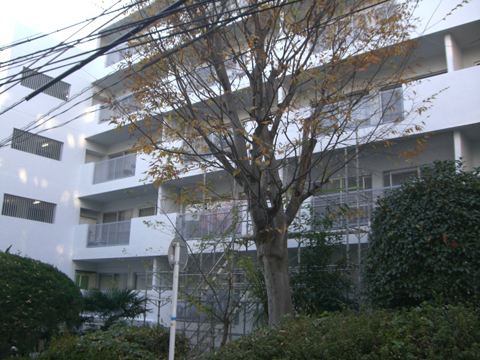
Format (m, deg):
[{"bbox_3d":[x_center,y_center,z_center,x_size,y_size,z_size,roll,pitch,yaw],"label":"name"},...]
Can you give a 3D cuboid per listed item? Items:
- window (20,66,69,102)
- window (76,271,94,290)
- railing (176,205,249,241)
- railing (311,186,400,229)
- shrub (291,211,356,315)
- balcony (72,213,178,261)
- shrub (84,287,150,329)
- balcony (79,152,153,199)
[{"bbox_3d":[-8.416,-4.092,22.820,0.200,0.840,2.230,-10,-18,38],"label":"window"},{"bbox_3d":[-6.800,4.437,22.988,0.120,0.880,1.030,-10,-18,38],"label":"window"},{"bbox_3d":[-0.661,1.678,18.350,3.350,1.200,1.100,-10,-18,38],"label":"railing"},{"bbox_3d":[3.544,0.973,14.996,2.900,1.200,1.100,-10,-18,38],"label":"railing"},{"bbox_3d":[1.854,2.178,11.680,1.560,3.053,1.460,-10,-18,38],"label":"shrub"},{"bbox_3d":[-4.359,2.441,21.293,6.280,1.520,1.150,-10,-18,38],"label":"balcony"},{"bbox_3d":[-3.670,4.005,15.582,1.960,1.559,1.760,-10,-18,38],"label":"shrub"},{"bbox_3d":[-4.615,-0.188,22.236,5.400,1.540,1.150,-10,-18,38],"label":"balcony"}]

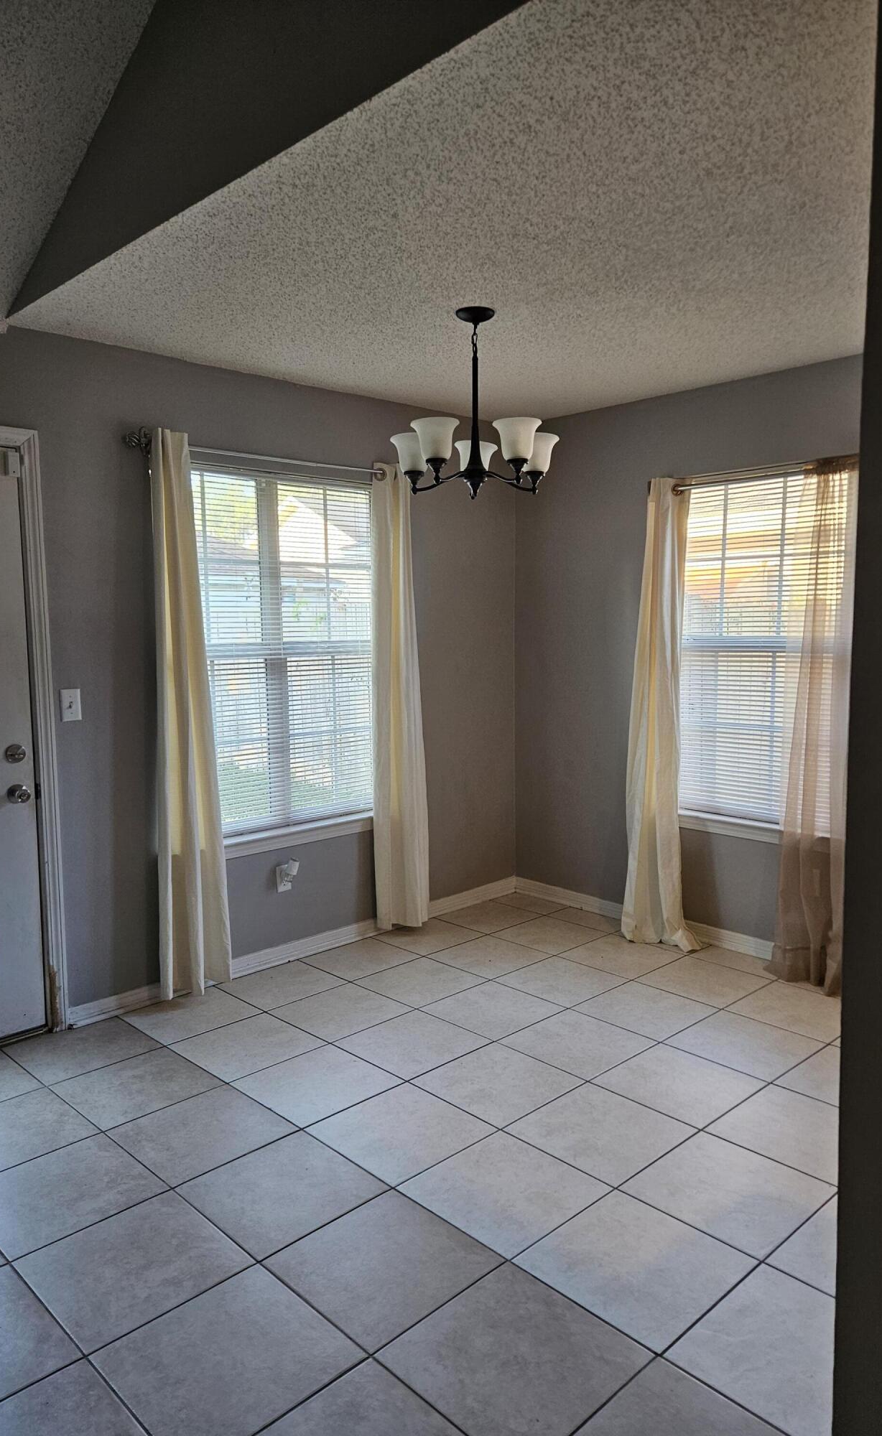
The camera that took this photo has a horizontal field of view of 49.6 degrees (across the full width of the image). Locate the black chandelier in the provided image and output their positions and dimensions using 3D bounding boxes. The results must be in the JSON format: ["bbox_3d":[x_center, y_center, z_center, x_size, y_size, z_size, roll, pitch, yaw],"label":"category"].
[{"bbox_3d":[0.117,-1.026,3.153,0.570,0.595,0.560,0,6,2],"label":"black chandelier"}]

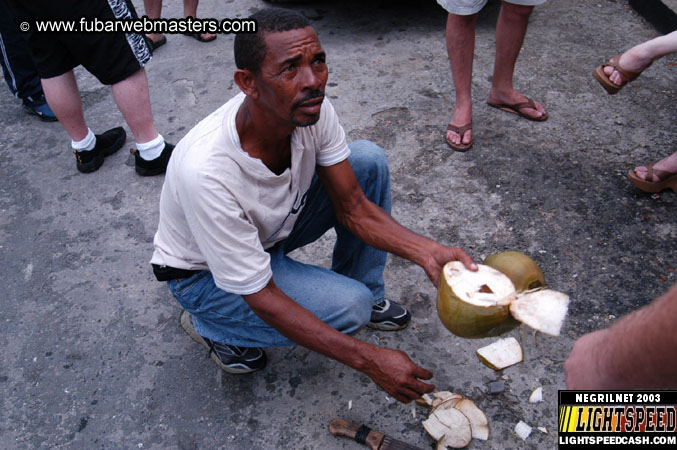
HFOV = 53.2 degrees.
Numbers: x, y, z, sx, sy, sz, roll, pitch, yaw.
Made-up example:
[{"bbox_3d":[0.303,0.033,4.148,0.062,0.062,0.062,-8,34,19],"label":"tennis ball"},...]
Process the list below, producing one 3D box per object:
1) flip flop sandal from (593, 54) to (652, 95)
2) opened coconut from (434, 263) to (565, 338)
[{"bbox_3d":[1.099,-0.586,2.600,0.250,0.095,0.100,-36,86,-38],"label":"flip flop sandal"},{"bbox_3d":[0.366,0.169,1.530,0.280,0.170,0.190,21,30,0],"label":"opened coconut"}]

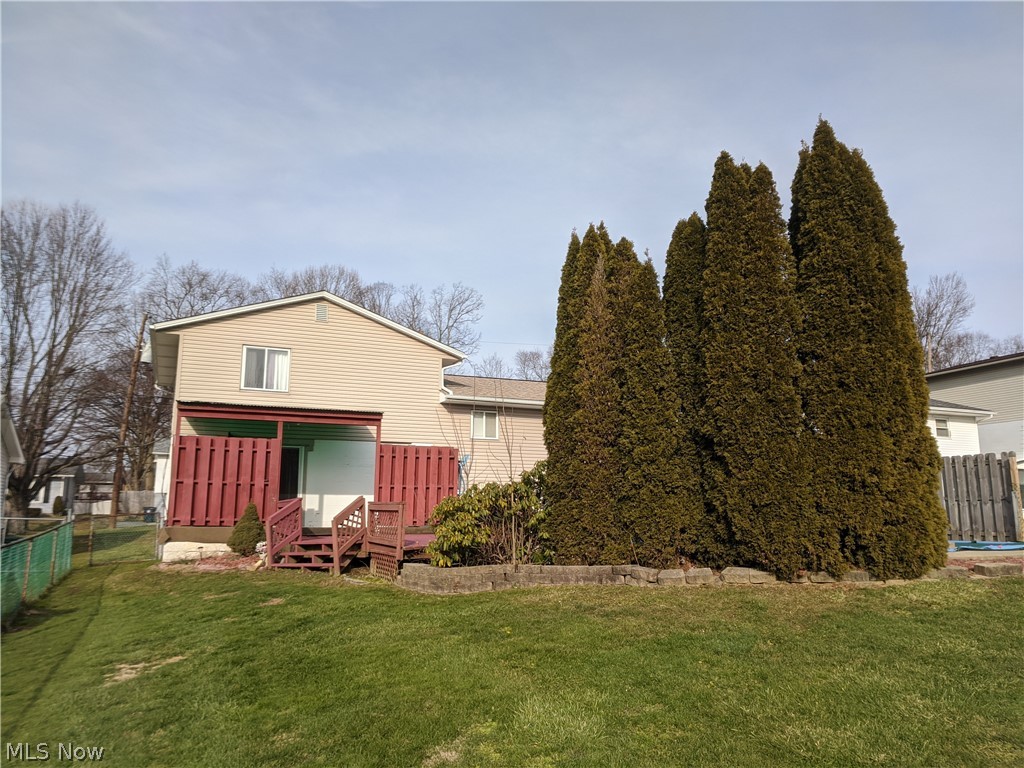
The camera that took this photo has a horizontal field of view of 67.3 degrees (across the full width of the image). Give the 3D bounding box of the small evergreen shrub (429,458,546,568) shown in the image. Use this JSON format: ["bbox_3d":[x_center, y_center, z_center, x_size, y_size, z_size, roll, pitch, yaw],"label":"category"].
[{"bbox_3d":[-0.385,2.112,12.597,1.965,1.712,1.600,0,-9,0],"label":"small evergreen shrub"}]

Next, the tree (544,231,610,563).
[{"bbox_3d":[1.179,0.074,13.646,1.205,6.076,1.200,0,-9,0],"label":"tree"}]

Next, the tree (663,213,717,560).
[{"bbox_3d":[3.308,-0.035,14.184,1.176,6.561,1.176,0,-9,0],"label":"tree"}]

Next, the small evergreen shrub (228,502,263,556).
[{"bbox_3d":[-5.508,3.014,15.896,0.703,1.117,0.703,0,-9,0],"label":"small evergreen shrub"}]

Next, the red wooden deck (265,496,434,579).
[{"bbox_3d":[-2.892,2.875,14.723,3.450,1.411,4.841,3,-9,-19],"label":"red wooden deck"}]

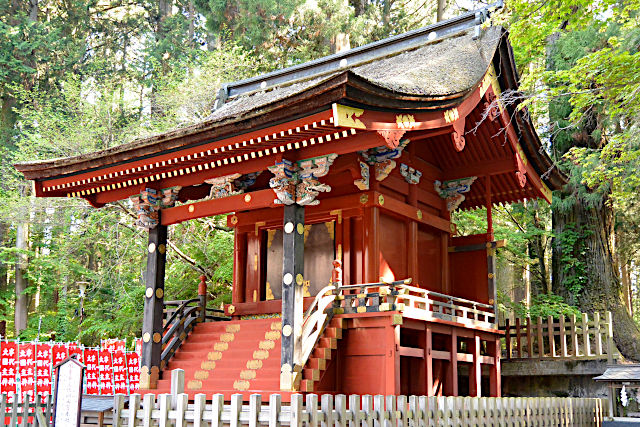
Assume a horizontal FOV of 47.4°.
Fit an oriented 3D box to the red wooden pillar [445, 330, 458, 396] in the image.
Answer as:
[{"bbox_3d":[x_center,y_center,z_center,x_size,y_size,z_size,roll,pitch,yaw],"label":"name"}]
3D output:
[{"bbox_3d":[2.346,2.698,13.012,0.154,1.188,0.155,-9,-16,35],"label":"red wooden pillar"}]

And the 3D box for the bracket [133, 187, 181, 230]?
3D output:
[{"bbox_3d":[-3.059,-0.075,13.378,1.170,0.739,0.739,-9,-16,35],"label":"bracket"}]

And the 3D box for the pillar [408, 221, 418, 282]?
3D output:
[{"bbox_3d":[1.844,1.081,14.553,0.290,1.822,0.290,-9,-16,35],"label":"pillar"}]

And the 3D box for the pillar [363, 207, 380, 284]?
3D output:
[{"bbox_3d":[0.919,0.772,13.304,0.290,1.822,0.290,1,-13,0],"label":"pillar"}]

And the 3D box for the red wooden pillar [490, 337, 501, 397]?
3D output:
[{"bbox_3d":[3.496,3.081,14.566,0.154,1.188,0.155,-9,-16,35],"label":"red wooden pillar"}]

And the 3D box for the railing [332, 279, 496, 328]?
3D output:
[{"bbox_3d":[1.895,1.754,13.283,1.232,0.502,4.092,-9,-16,35],"label":"railing"}]

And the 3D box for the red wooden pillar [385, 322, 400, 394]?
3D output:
[{"bbox_3d":[1.149,2.298,11.396,0.154,1.188,0.158,-9,-16,35],"label":"red wooden pillar"}]

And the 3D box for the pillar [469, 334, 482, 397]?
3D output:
[{"bbox_3d":[2.931,2.893,13.803,0.154,1.188,0.155,-9,-16,35],"label":"pillar"}]

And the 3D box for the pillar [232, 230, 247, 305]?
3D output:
[{"bbox_3d":[-1.645,1.075,15.128,0.290,1.632,0.290,1,-13,0],"label":"pillar"}]

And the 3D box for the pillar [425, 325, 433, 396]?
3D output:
[{"bbox_3d":[1.776,2.507,12.242,0.154,1.188,0.155,-9,-16,35],"label":"pillar"}]

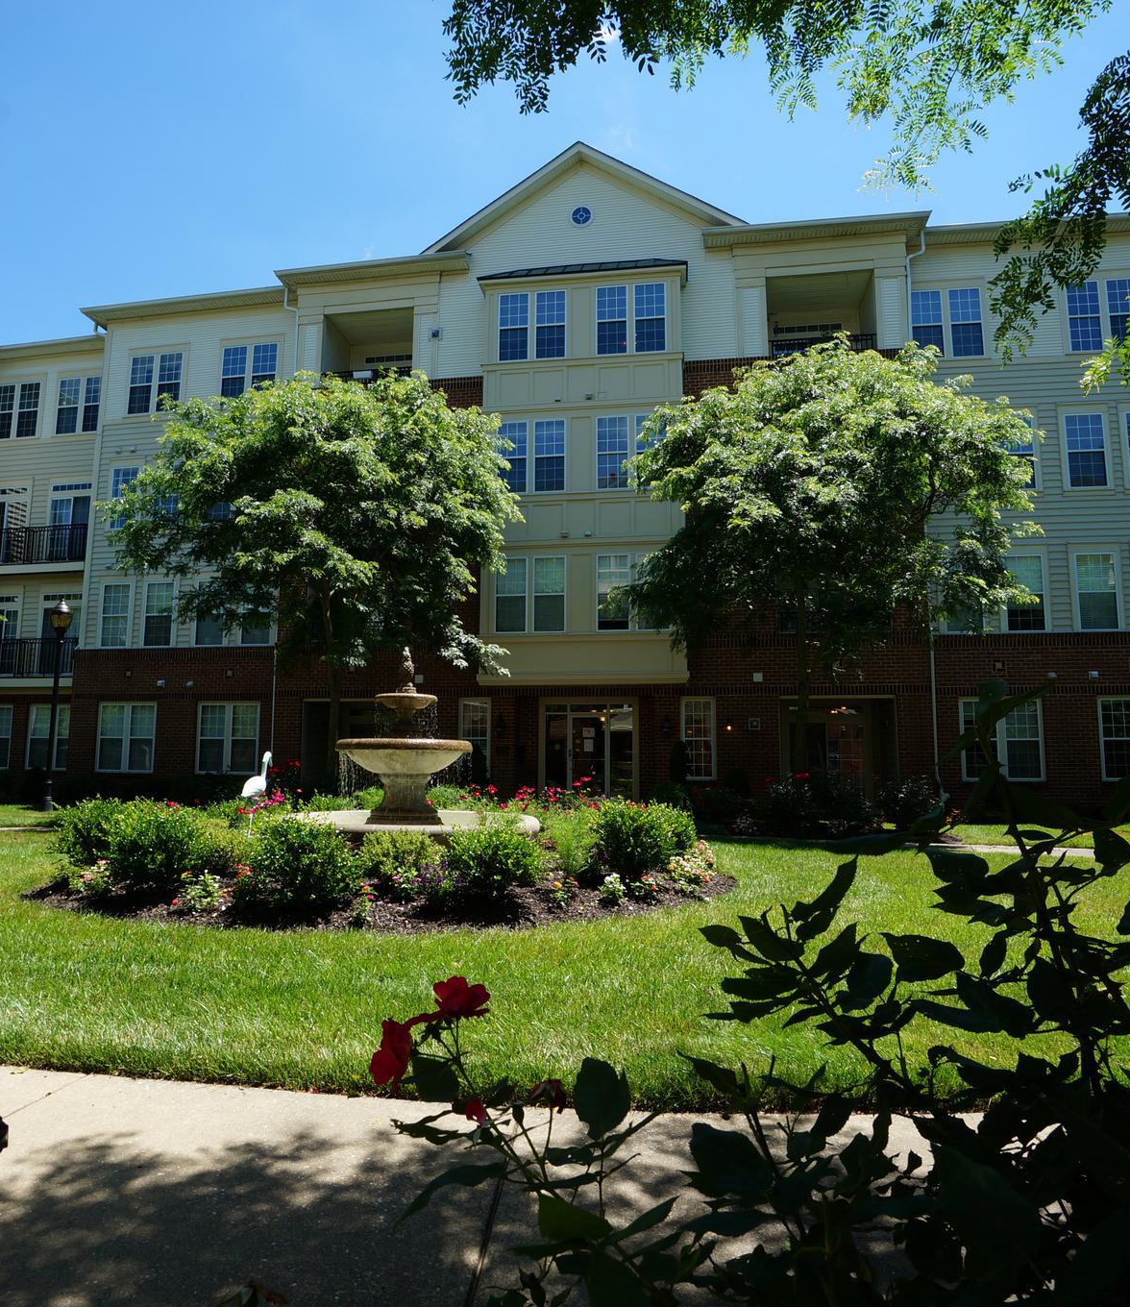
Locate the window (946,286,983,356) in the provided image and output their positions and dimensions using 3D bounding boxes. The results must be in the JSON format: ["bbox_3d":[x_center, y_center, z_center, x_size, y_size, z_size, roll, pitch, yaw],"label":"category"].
[{"bbox_3d":[9.094,-7.458,18.544,0.701,1.679,0.120,-1,-7,9],"label":"window"}]

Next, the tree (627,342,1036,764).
[{"bbox_3d":[4.607,-1.203,14.012,6.624,8.441,6.600,-1,-6,8],"label":"tree"}]

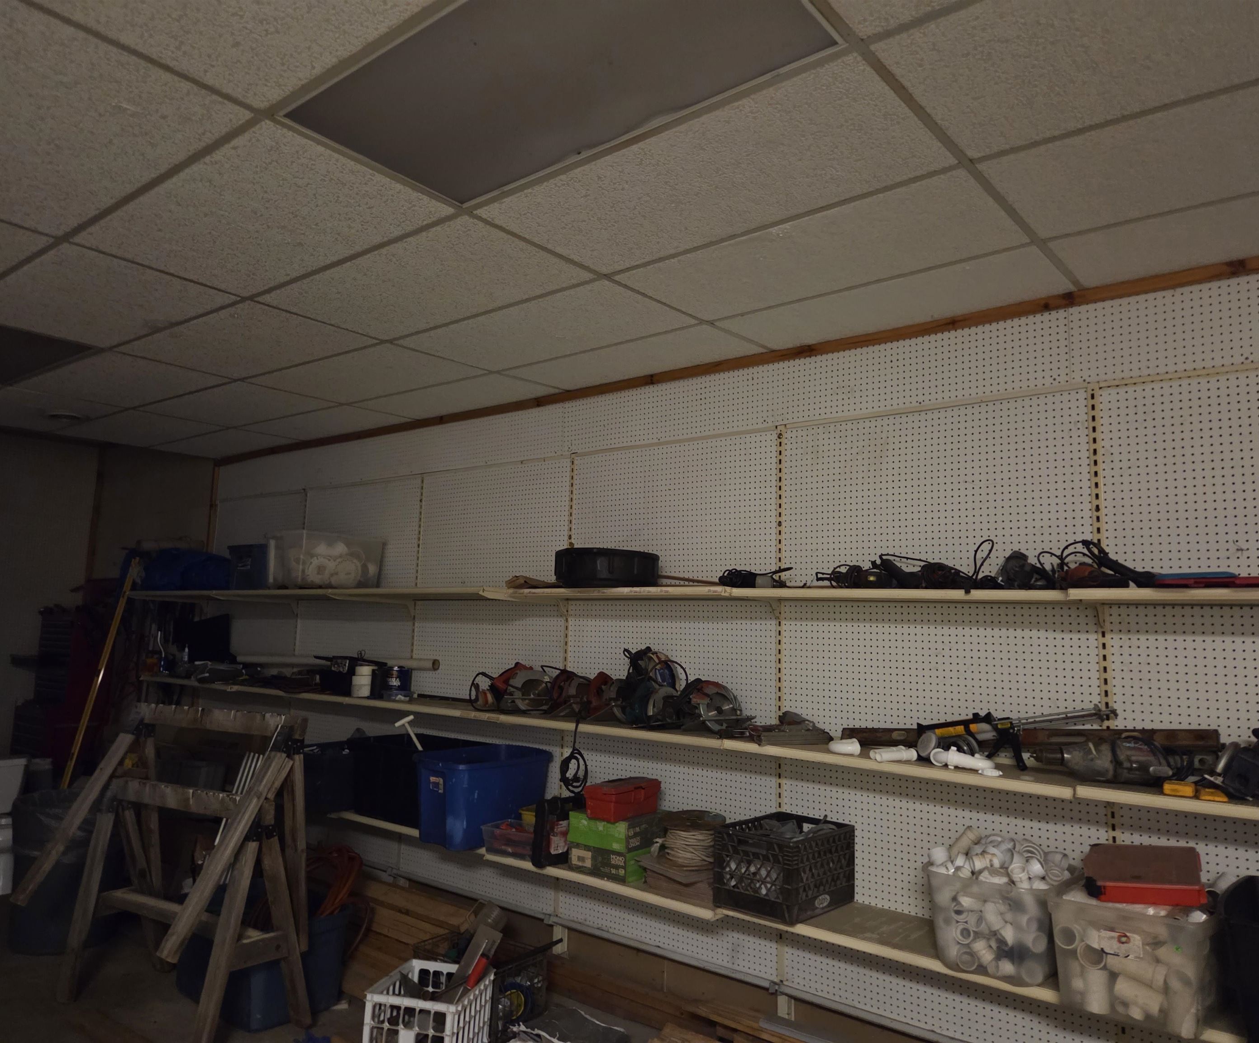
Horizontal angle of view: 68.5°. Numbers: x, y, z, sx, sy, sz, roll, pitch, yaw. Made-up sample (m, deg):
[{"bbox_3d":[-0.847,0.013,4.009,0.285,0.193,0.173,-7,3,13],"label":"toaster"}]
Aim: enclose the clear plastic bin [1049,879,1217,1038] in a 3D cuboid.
[{"bbox_3d":[1.473,1.220,2.668,0.385,0.295,0.500,-4,-8,39],"label":"clear plastic bin"}]

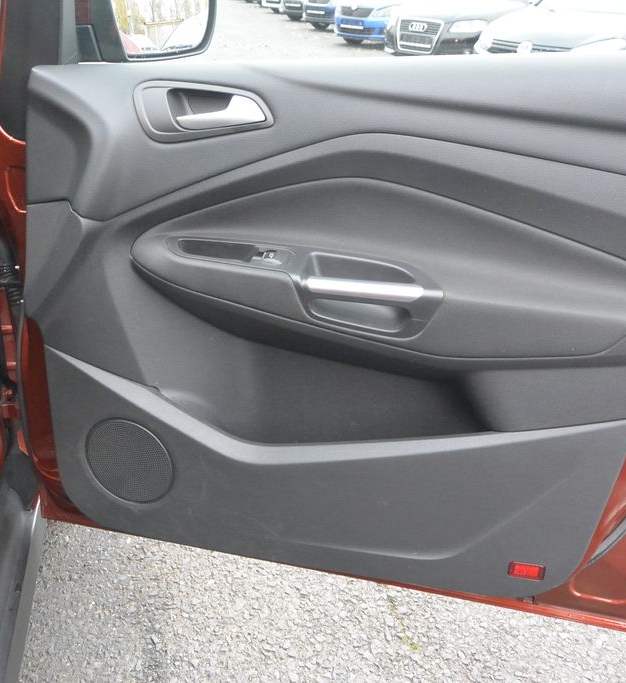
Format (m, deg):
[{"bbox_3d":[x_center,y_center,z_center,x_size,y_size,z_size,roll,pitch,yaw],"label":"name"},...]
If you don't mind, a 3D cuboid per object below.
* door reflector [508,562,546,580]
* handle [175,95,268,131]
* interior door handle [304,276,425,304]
[{"bbox_3d":[0.284,0.305,1.020,0.046,0.021,0.008,7,26,13],"label":"door reflector"},{"bbox_3d":[-0.105,-0.263,0.885,0.106,0.037,0.028,7,26,13],"label":"handle"},{"bbox_3d":[0.058,-0.059,0.865,0.136,0.020,0.022,7,26,13],"label":"interior door handle"}]

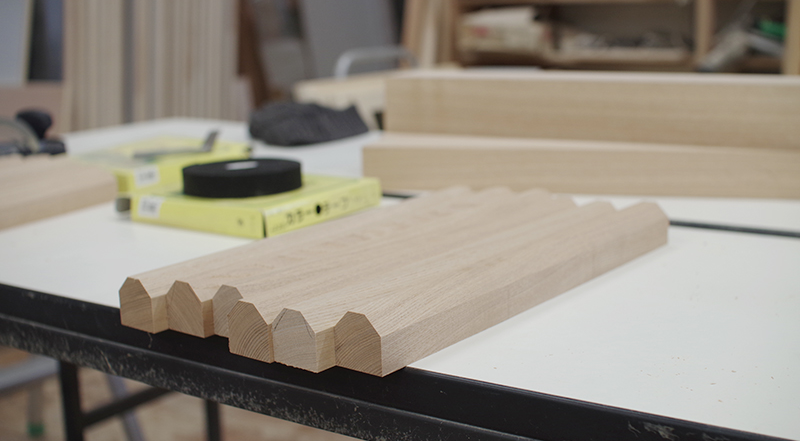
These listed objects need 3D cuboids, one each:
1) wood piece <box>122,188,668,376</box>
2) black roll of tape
[{"bbox_3d":[0.020,0.029,0.781,0.216,0.036,0.413,8,16,38],"label":"wood piece"},{"bbox_3d":[-0.167,-0.046,1.065,0.123,0.022,0.123,-4,12,-9],"label":"black roll of tape"}]

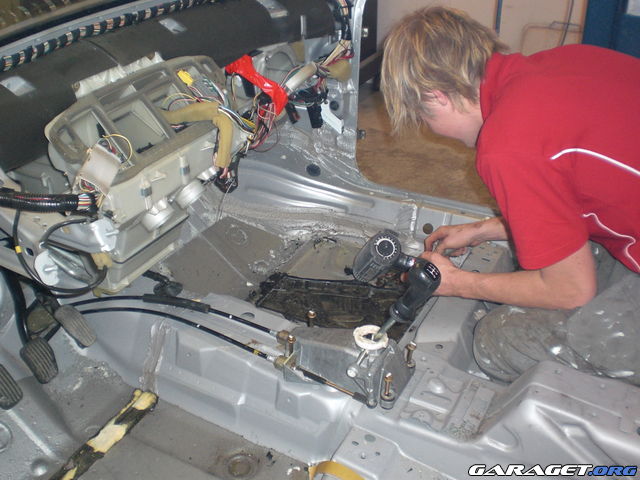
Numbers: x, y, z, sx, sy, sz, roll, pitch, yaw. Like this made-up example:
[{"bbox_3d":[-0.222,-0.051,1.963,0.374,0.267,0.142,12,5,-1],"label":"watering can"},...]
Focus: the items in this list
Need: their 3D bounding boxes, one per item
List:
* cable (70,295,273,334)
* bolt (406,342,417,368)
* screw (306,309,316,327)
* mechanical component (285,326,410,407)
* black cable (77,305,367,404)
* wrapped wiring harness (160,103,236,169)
[{"bbox_3d":[-0.295,0.142,1.326,0.448,0.024,0.052,7,26,17],"label":"cable"},{"bbox_3d":[0.158,0.200,1.150,0.016,0.044,0.016,-1,25,0],"label":"bolt"},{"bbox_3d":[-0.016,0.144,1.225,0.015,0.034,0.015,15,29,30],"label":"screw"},{"bbox_3d":[0.048,0.184,1.150,0.200,0.100,0.125,15,29,30],"label":"mechanical component"},{"bbox_3d":[-0.194,0.189,1.227,0.632,0.039,0.056,11,28,24],"label":"black cable"},{"bbox_3d":[-0.249,-0.212,1.340,0.120,0.130,0.100,15,29,30],"label":"wrapped wiring harness"}]

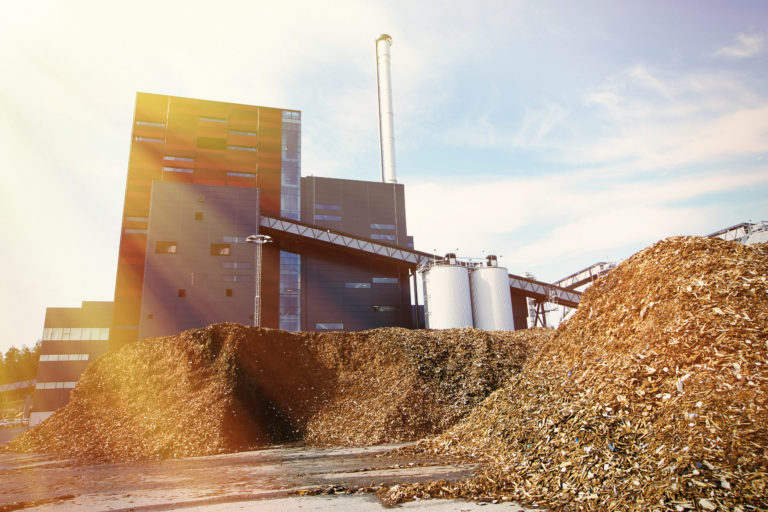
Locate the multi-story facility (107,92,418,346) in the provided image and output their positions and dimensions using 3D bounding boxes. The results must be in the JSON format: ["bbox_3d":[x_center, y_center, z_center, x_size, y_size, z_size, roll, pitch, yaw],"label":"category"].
[{"bbox_3d":[-19.042,1.491,88.308,44.432,49.947,30.000,2,-17,-16],"label":"multi-story facility"}]

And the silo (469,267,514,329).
[{"bbox_3d":[15.311,11.132,69.930,5.450,18.471,5.450,2,-17,-16],"label":"silo"}]

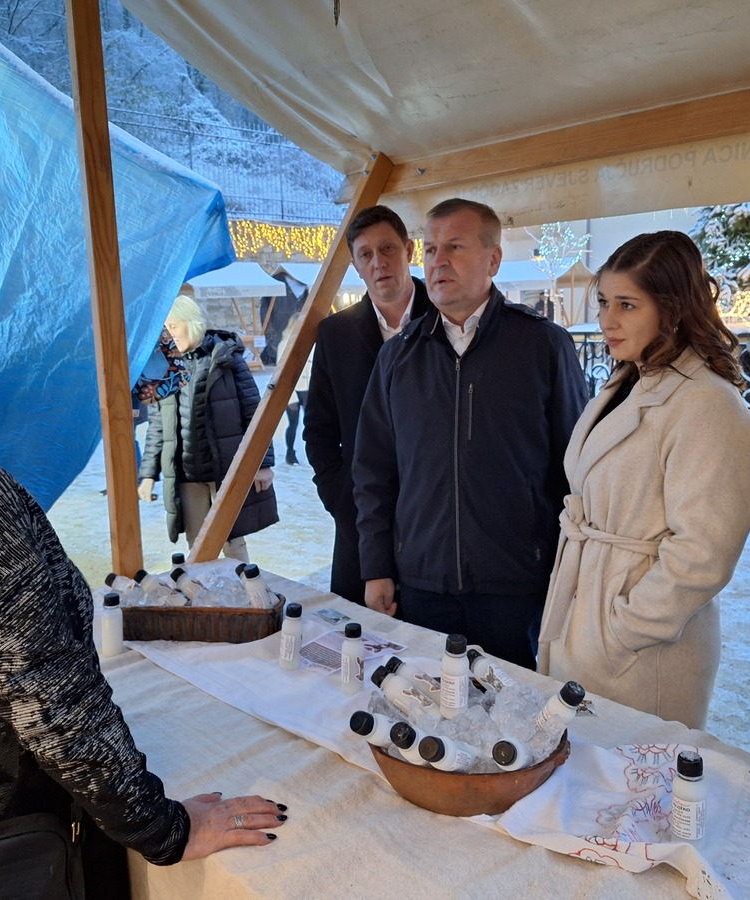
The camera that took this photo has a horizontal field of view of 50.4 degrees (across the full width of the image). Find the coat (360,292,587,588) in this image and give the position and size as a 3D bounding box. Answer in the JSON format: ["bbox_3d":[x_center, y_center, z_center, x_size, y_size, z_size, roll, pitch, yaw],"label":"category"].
[{"bbox_3d":[0.227,-0.023,1.960,0.570,0.750,0.300,2,10,20],"label":"coat"}]

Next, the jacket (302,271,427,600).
[{"bbox_3d":[0.064,0.007,2.270,0.540,0.990,0.320,1,10,15],"label":"jacket"}]

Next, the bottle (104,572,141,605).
[{"bbox_3d":[-0.535,0.308,1.766,0.124,0.041,0.041,23,-16,-3],"label":"bottle"}]

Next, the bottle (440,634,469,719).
[{"bbox_3d":[0.118,0.332,1.177,0.041,0.124,0.041,1,10,6],"label":"bottle"}]

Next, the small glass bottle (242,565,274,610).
[{"bbox_3d":[-0.247,0.306,1.702,0.041,0.124,0.041,-18,16,-11],"label":"small glass bottle"}]

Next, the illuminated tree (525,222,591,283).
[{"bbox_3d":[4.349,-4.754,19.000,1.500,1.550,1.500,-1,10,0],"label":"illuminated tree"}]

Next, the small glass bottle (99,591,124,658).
[{"bbox_3d":[-0.557,0.367,1.675,0.042,0.127,0.042,-1,10,0],"label":"small glass bottle"}]

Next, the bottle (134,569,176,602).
[{"bbox_3d":[-0.491,0.317,1.836,0.127,0.042,0.042,32,0,-14],"label":"bottle"}]

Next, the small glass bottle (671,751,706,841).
[{"bbox_3d":[0.394,0.442,1.001,0.041,0.124,0.041,3,11,23],"label":"small glass bottle"}]

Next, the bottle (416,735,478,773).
[{"bbox_3d":[0.112,0.413,1.056,0.127,0.042,0.042,35,0,-34],"label":"bottle"}]

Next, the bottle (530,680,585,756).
[{"bbox_3d":[0.244,0.372,1.092,0.041,0.124,0.041,33,19,21],"label":"bottle"}]

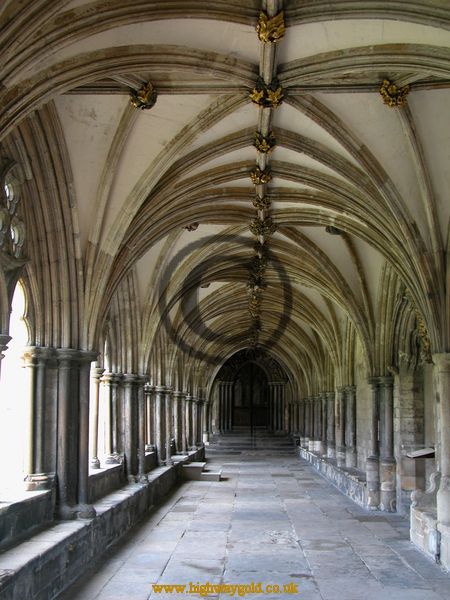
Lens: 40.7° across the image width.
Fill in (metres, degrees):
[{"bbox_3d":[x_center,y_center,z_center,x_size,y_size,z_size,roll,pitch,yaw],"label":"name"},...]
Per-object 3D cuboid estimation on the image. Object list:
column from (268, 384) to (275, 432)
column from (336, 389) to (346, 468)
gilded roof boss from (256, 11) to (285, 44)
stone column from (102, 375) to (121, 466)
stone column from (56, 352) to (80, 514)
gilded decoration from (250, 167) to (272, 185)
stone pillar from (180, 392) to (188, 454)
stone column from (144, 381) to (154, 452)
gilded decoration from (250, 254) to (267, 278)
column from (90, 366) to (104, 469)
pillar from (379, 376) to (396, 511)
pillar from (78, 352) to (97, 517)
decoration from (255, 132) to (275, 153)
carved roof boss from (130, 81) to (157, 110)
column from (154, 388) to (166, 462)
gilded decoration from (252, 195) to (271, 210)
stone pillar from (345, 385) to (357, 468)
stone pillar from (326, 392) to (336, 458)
[{"bbox_3d":[2.373,5.501,30.955,0.270,2.462,0.270,0,-11,2],"label":"column"},{"bbox_3d":[2.688,2.919,14.000,0.230,1.810,0.220,0,-9,2],"label":"column"},{"bbox_3d":[0.367,-2.208,4.899,0.230,0.170,0.220,0,-11,2],"label":"gilded roof boss"},{"bbox_3d":[-2.058,2.148,11.000,0.270,1.640,0.270,0,-9,2],"label":"stone column"},{"bbox_3d":[-1.910,1.593,7.403,0.270,1.996,0.270,0,-11,2],"label":"stone column"},{"bbox_3d":[0.401,-1.369,6.670,0.220,0.160,0.220,0,-9,2],"label":"gilded decoration"},{"bbox_3d":[-1.306,3.957,19.562,0.250,1.927,0.250,0,-11,2],"label":"stone pillar"},{"bbox_3d":[-1.668,2.573,13.400,0.230,1.476,0.210,0,-9,2],"label":"stone column"},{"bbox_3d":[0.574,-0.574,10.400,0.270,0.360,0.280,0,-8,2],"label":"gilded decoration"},{"bbox_3d":[-2.133,1.966,10.150,0.210,1.680,0.210,0,-9,2],"label":"column"},{"bbox_3d":[2.839,2.507,10.600,0.290,2.286,0.290,0,-9,2],"label":"pillar"},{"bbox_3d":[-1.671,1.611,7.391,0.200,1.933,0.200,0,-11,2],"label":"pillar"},{"bbox_3d":[0.391,-1.528,5.850,0.215,0.170,0.215,0,-9,2],"label":"decoration"},{"bbox_3d":[-0.795,-1.995,5.918,0.250,0.180,0.230,0,-11,2],"label":"carved roof boss"},{"bbox_3d":[-1.520,2.958,14.300,0.220,1.810,0.220,0,-9,2],"label":"column"},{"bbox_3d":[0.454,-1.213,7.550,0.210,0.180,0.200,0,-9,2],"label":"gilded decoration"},{"bbox_3d":[2.948,2.971,14.250,0.250,1.940,0.250,0,-9,2],"label":"stone pillar"},{"bbox_3d":[3.125,3.682,17.800,0.260,1.910,0.260,0,-9,2],"label":"stone pillar"}]

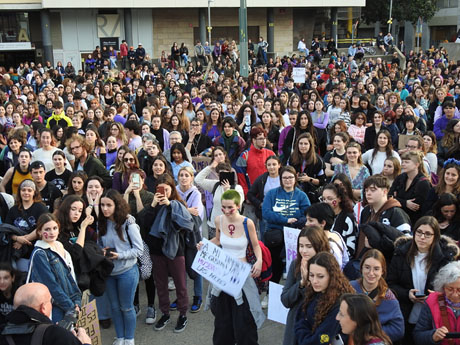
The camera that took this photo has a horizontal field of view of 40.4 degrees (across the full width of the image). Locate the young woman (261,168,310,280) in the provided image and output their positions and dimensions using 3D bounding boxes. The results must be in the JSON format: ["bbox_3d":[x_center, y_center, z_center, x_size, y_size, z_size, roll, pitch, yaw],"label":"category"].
[{"bbox_3d":[0.664,0.725,7.289,0.530,1.620,0.360,0,14,4],"label":"young woman"}]

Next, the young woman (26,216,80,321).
[{"bbox_3d":[-1.547,1.155,5.640,0.330,1.630,0.450,12,19,43],"label":"young woman"}]

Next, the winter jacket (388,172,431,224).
[{"bbox_3d":[2.104,0.316,7.300,0.470,0.630,0.340,8,16,32],"label":"winter jacket"}]

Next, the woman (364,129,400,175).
[{"bbox_3d":[2.232,0.185,9.291,0.550,1.640,0.320,1,14,8],"label":"woman"}]

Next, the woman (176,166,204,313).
[{"bbox_3d":[-0.444,0.731,6.754,0.430,1.630,0.330,4,15,19],"label":"woman"}]

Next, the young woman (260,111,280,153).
[{"bbox_3d":[0.636,-0.233,10.366,0.450,1.640,0.300,3,15,14],"label":"young woman"}]

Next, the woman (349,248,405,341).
[{"bbox_3d":[0.963,1.303,4.258,0.430,1.660,0.310,7,16,27],"label":"woman"}]

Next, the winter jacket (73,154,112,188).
[{"bbox_3d":[-1.692,0.087,7.800,0.470,0.650,0.370,11,18,41],"label":"winter jacket"}]

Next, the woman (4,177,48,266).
[{"bbox_3d":[-1.949,0.866,6.226,0.460,1.650,0.360,-5,15,-14],"label":"woman"}]

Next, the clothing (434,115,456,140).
[{"bbox_3d":[3.283,-0.651,9.450,0.460,0.520,0.300,5,15,21],"label":"clothing"}]

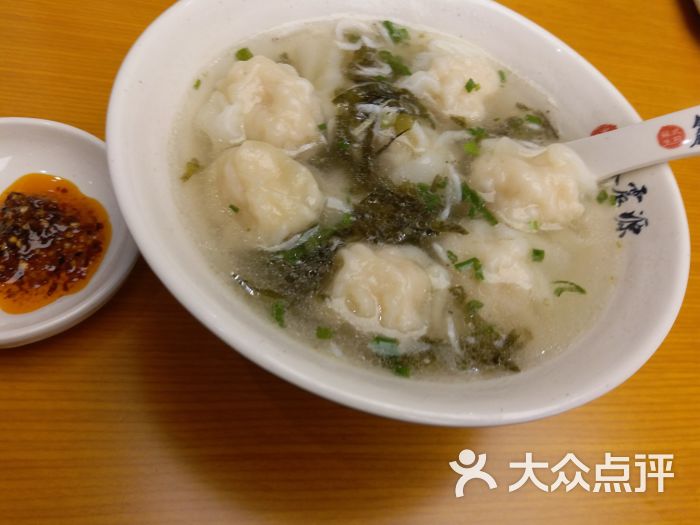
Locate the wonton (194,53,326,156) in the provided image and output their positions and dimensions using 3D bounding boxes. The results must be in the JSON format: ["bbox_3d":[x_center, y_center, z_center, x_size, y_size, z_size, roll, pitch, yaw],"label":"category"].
[{"bbox_3d":[-0.033,-0.059,0.210,0.047,0.029,0.045,7,57,-10],"label":"wonton"}]

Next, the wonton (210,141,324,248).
[{"bbox_3d":[-0.028,-0.023,0.188,0.037,0.029,0.043,-13,63,-21],"label":"wonton"}]

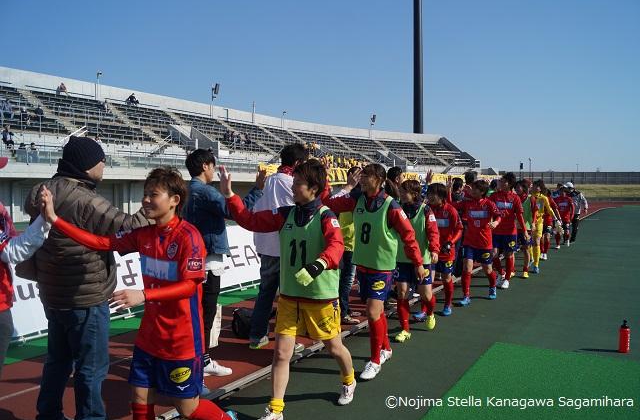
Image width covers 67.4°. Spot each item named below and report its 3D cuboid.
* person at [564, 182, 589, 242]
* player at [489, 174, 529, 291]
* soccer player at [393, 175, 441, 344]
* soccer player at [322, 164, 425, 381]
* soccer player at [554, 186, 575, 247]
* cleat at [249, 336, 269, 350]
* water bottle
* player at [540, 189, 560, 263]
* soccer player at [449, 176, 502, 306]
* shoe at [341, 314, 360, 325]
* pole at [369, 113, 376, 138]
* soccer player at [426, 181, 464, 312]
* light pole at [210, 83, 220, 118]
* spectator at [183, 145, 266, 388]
[{"bbox_3d":[7.363,0.043,13.740,0.600,1.740,0.480,2,3,38],"label":"person"},{"bbox_3d":[2.817,0.302,7.157,0.580,1.690,0.550,1,2,30],"label":"player"},{"bbox_3d":[0.940,0.477,4.829,0.650,1.543,0.620,1,3,33],"label":"soccer player"},{"bbox_3d":[0.379,0.459,3.931,0.830,1.660,0.600,1,3,33],"label":"soccer player"},{"bbox_3d":[6.233,0.185,12.293,0.520,1.519,0.580,1,2,31],"label":"soccer player"},{"bbox_3d":[-0.553,1.190,4.384,0.100,0.110,0.270,2,3,37],"label":"cleat"},{"bbox_3d":[2.672,1.109,4.201,0.089,0.282,0.089,1,3,40],"label":"water bottle"},{"bbox_3d":[4.834,0.284,10.124,0.550,1.518,0.520,1,3,33],"label":"player"},{"bbox_3d":[2.011,0.397,6.236,0.720,1.569,0.620,0,2,27],"label":"soccer player"},{"bbox_3d":[0.327,1.163,5.147,0.270,0.110,0.100,1,2,18],"label":"shoe"},{"bbox_3d":[7.044,-11.100,64.000,0.650,3.450,0.700,-3,3,-41],"label":"pole"},{"bbox_3d":[1.395,0.443,5.436,0.500,1.530,0.480,2,3,37],"label":"soccer player"},{"bbox_3d":[-10.477,-10.957,48.000,0.850,3.400,0.600,1,2,34],"label":"light pole"},{"bbox_3d":[-0.757,0.399,3.692,0.600,1.740,0.540,-2,3,-37],"label":"spectator"}]

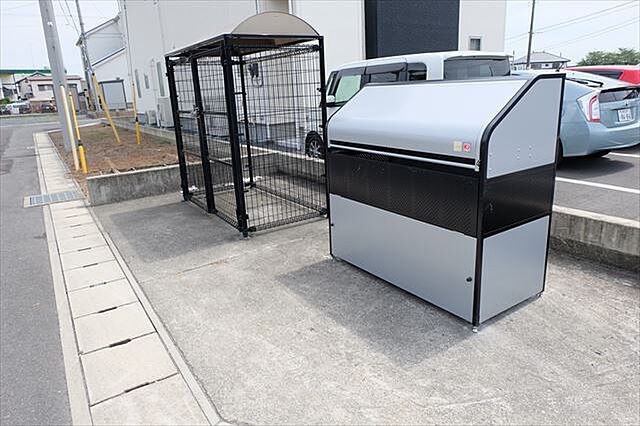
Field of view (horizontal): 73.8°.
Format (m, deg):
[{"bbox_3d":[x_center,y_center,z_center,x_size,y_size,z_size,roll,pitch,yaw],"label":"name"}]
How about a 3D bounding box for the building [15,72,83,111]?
[{"bbox_3d":[-46.215,-20.507,72.992,8.800,7.000,8.000,-12,18,-30],"label":"building"}]

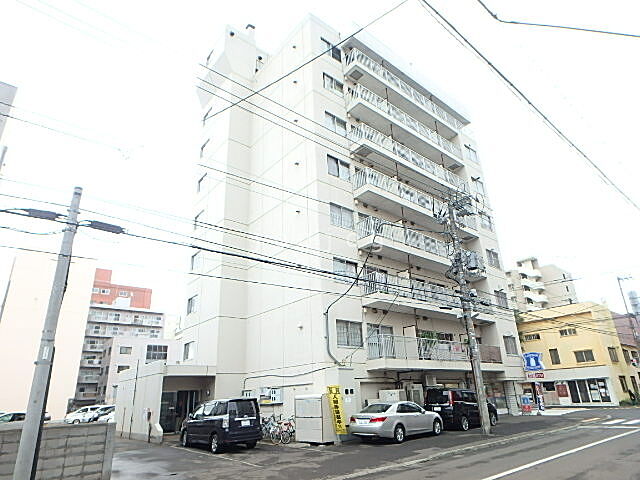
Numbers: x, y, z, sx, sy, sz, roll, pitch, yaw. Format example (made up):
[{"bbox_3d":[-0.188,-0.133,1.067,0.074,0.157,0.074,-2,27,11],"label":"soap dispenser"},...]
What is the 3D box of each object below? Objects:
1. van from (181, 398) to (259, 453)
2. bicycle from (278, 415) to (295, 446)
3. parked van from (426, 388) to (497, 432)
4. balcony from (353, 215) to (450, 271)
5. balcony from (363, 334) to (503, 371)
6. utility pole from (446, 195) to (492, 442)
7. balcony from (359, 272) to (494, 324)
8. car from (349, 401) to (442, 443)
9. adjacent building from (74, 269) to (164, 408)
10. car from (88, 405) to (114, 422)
[{"bbox_3d":[-4.175,7.613,16.147,1.710,1.850,4.630,15,-28,-36],"label":"van"},{"bbox_3d":[-1.371,8.169,16.760,0.550,1.050,1.650,-5,-22,7],"label":"bicycle"},{"bbox_3d":[7.625,8.944,20.644,4.690,1.840,1.720,17,-29,-38],"label":"parked van"},{"bbox_3d":[6.781,0.915,23.993,11.478,1.500,1.054,16,-28,-37],"label":"balcony"},{"bbox_3d":[6.984,6.530,21.722,11.478,1.500,1.054,16,-28,-37],"label":"balcony"},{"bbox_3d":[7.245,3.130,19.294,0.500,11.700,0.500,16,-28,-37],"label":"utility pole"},{"bbox_3d":[6.882,3.722,22.857,11.478,1.500,1.054,16,-28,-37],"label":"balcony"},{"bbox_3d":[3.484,7.822,16.899,4.895,1.455,1.800,18,-30,-41],"label":"car"},{"bbox_3d":[-43.876,22.191,84.001,15.500,28.000,12.000,16,-28,-37],"label":"adjacent building"},{"bbox_3d":[-19.955,17.244,38.274,4.400,1.600,1.700,16,-28,-37],"label":"car"}]

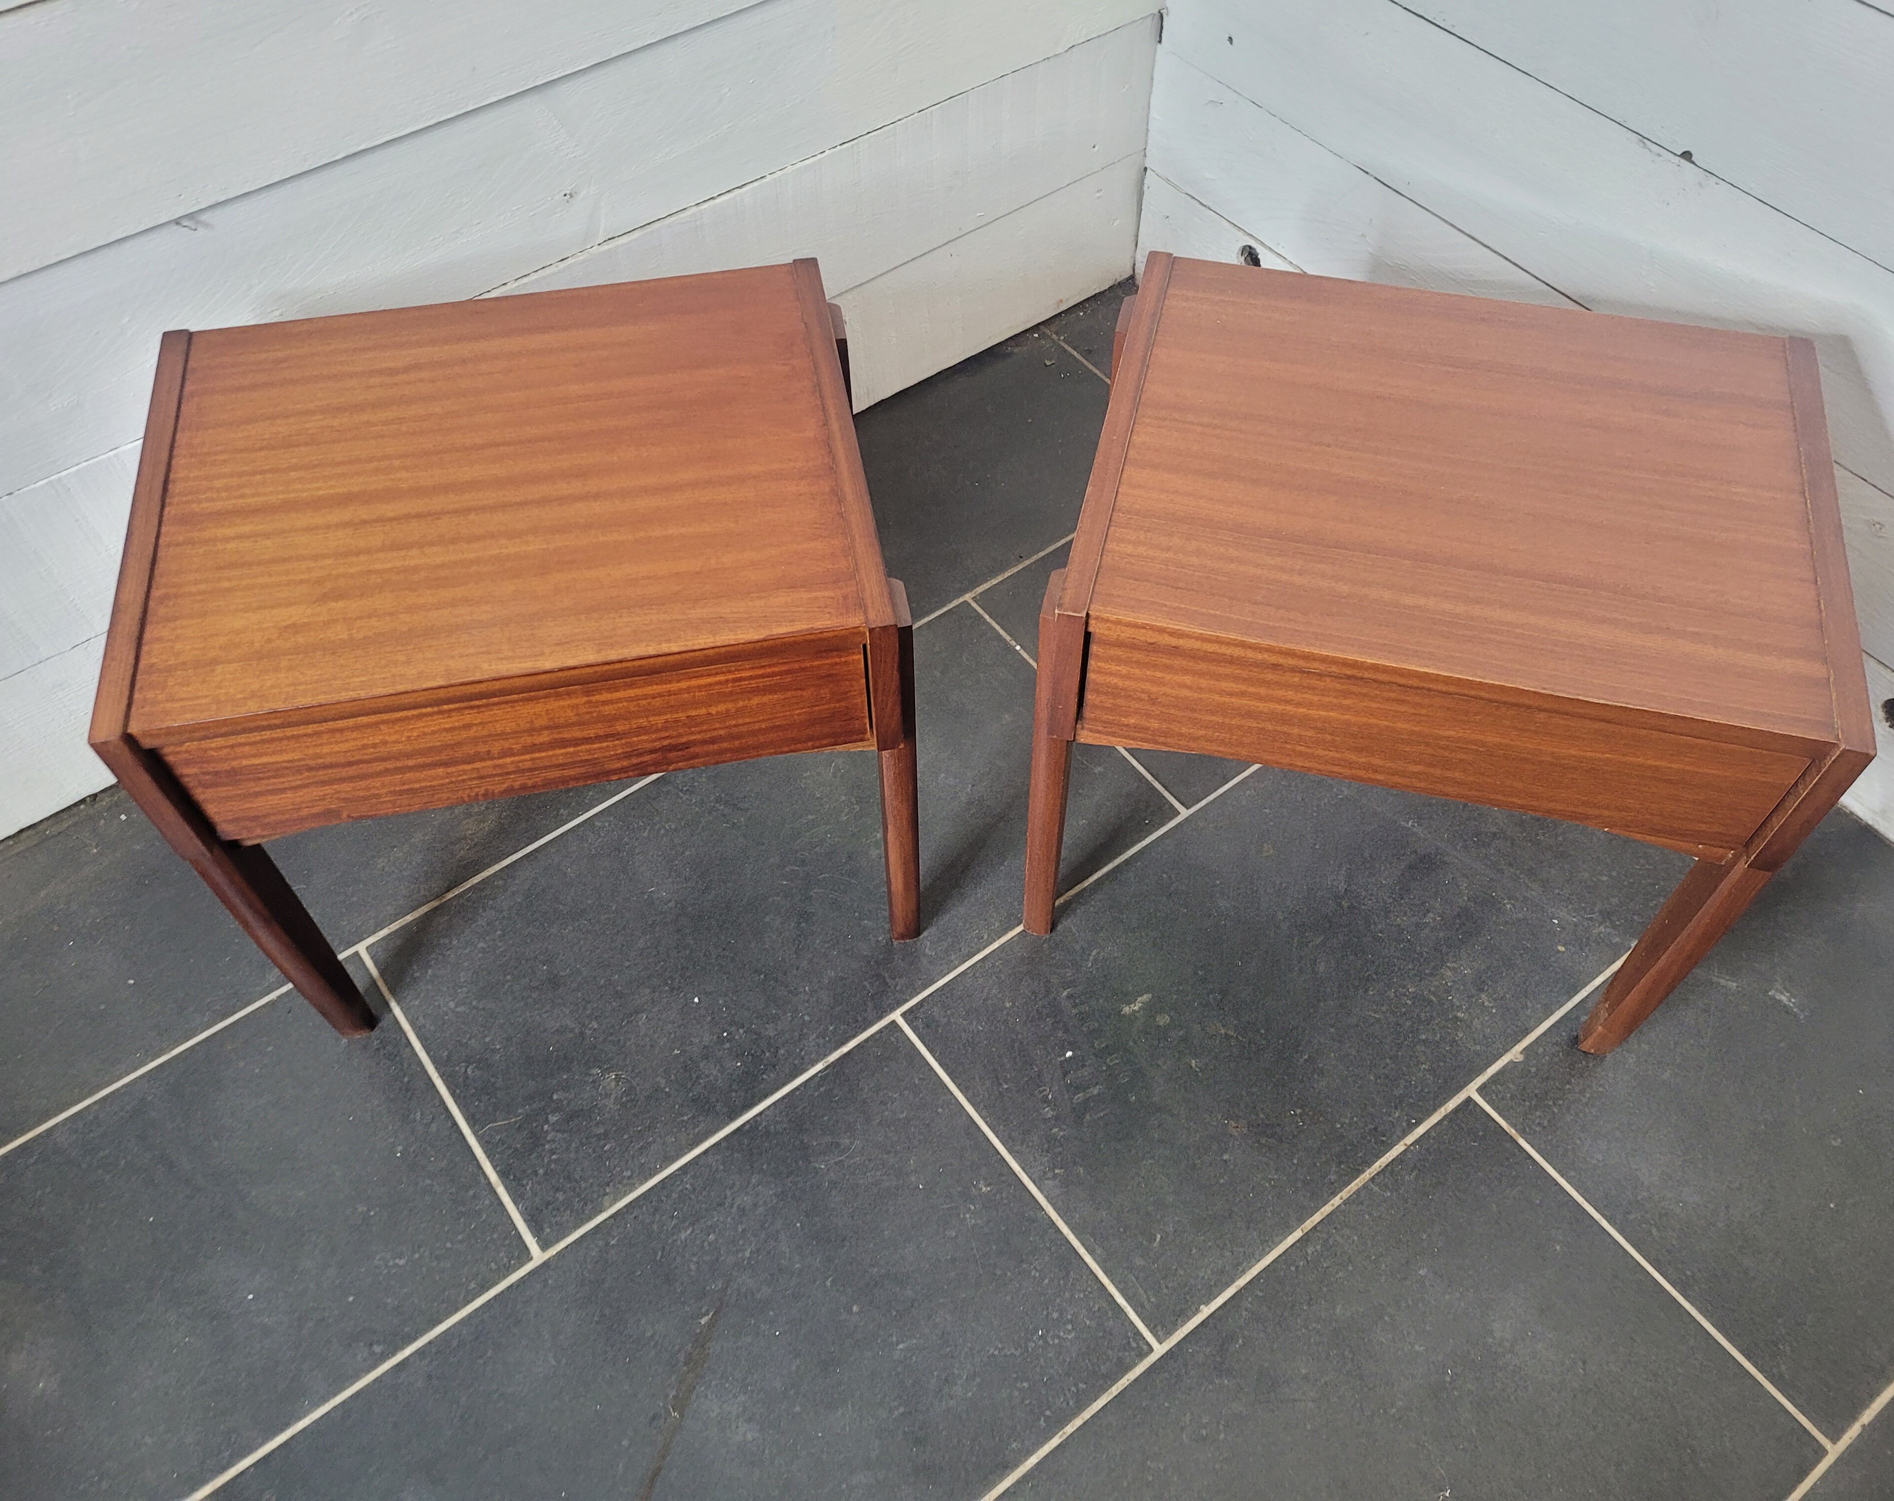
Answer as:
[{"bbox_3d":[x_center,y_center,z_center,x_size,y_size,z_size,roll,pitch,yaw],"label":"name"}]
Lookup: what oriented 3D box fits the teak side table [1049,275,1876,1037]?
[{"bbox_3d":[0.320,-0.058,1.083,0.460,0.392,0.348,11,55,9],"label":"teak side table"}]

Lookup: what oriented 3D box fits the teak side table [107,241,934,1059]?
[{"bbox_3d":[-0.276,-0.061,1.097,0.460,0.392,0.348,-8,55,-5],"label":"teak side table"}]

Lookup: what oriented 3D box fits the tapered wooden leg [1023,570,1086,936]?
[{"bbox_3d":[0.072,0.025,1.031,0.025,0.388,0.042,11,55,9],"label":"tapered wooden leg"}]

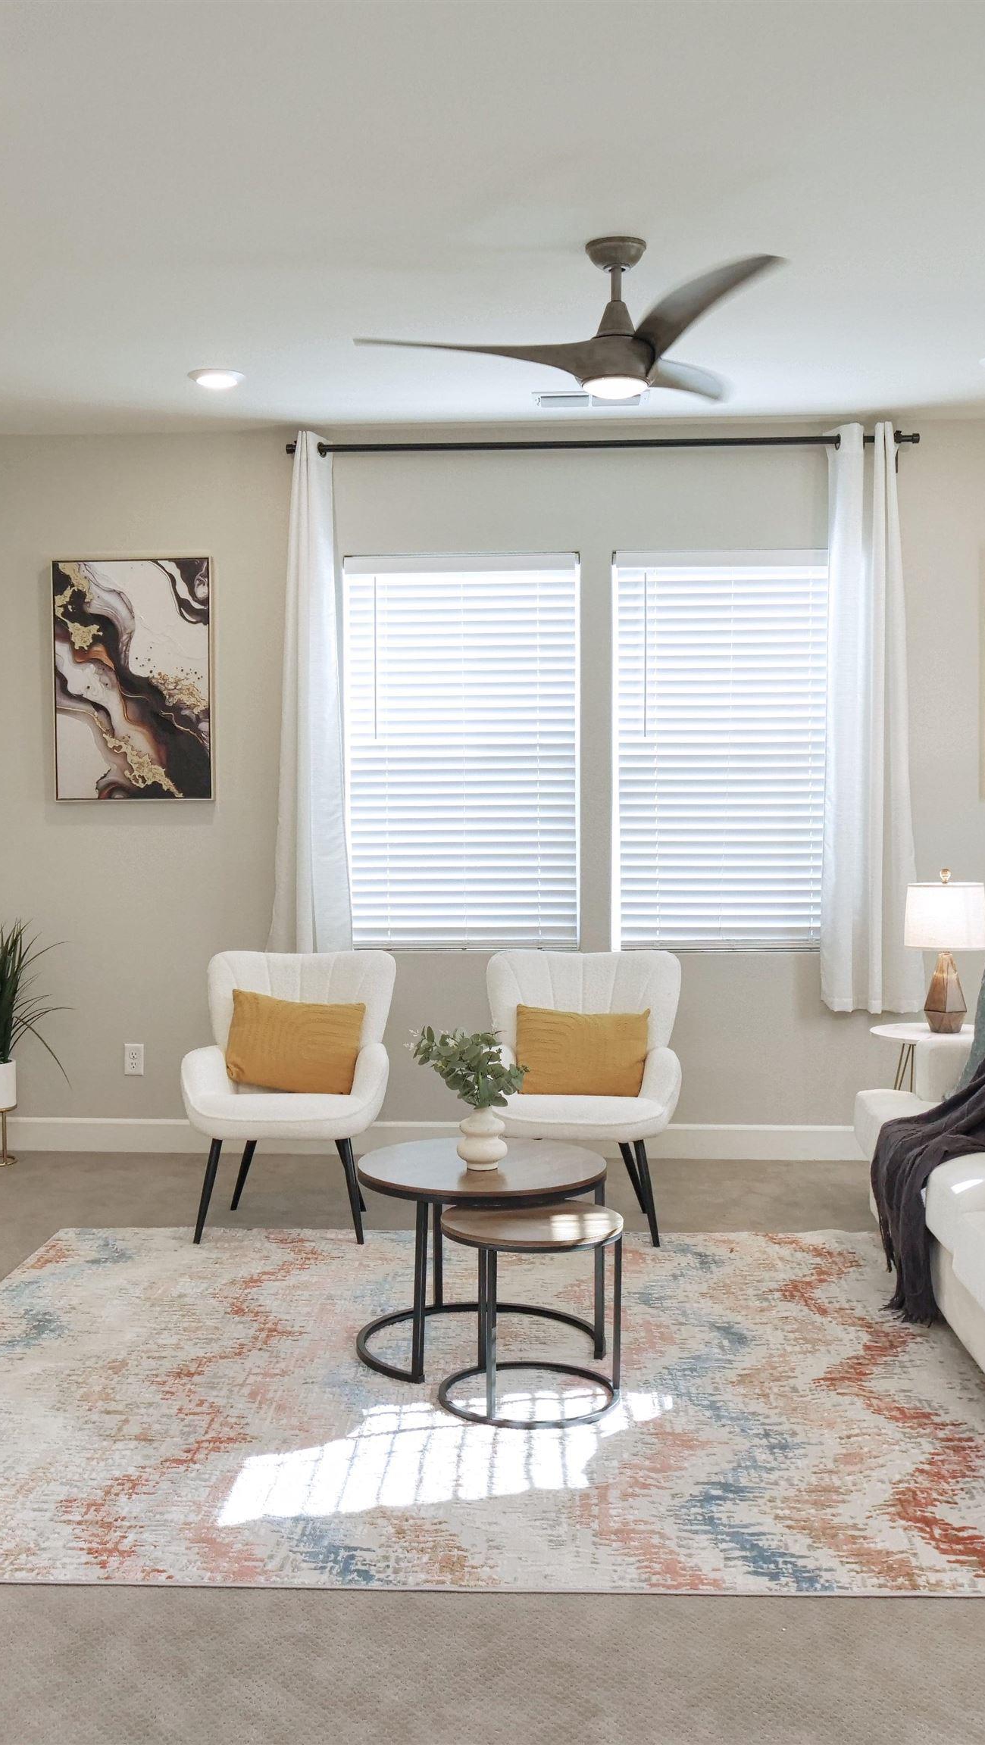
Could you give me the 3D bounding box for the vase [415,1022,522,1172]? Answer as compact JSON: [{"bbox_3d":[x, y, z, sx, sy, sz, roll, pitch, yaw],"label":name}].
[{"bbox_3d":[-0.057,0.547,3.902,0.275,0.335,0.220,0,2,3],"label":"vase"}]

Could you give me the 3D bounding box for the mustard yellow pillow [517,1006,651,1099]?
[{"bbox_3d":[0.289,0.576,5.175,0.436,0.294,0.132,0,-13,3],"label":"mustard yellow pillow"}]

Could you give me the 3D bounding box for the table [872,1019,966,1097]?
[{"bbox_3d":[1.503,0.821,5.371,0.480,0.570,0.480,0,2,3],"label":"table"}]

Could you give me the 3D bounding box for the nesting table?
[{"bbox_3d":[-0.021,0.949,4.035,0.624,0.457,0.624,0,2,3],"label":"nesting table"}]

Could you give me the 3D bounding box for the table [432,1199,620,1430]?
[{"bbox_3d":[0.082,0.981,3.635,0.420,0.395,0.420,0,2,0],"label":"table"}]

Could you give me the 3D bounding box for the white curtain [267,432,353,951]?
[{"bbox_3d":[-0.683,-0.555,6.007,0.335,2.150,0.120,0,2,3],"label":"white curtain"}]

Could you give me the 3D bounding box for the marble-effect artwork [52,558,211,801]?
[{"bbox_3d":[-1.351,-0.728,6.102,0.602,0.917,0.040,0,2,3],"label":"marble-effect artwork"}]

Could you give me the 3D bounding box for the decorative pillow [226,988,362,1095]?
[{"bbox_3d":[-0.617,0.534,5.110,0.440,0.290,0.130,6,-14,2],"label":"decorative pillow"}]

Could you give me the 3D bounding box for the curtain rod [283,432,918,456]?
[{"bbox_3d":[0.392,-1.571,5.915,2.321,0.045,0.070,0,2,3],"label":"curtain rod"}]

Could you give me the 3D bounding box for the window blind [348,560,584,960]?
[{"bbox_3d":[-0.114,-0.456,6.165,0.903,1.497,0.071,0,2,3],"label":"window blind"}]

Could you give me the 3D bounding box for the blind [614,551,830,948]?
[{"bbox_3d":[0.915,-0.462,6.117,0.914,1.497,0.071,0,2,3],"label":"blind"}]

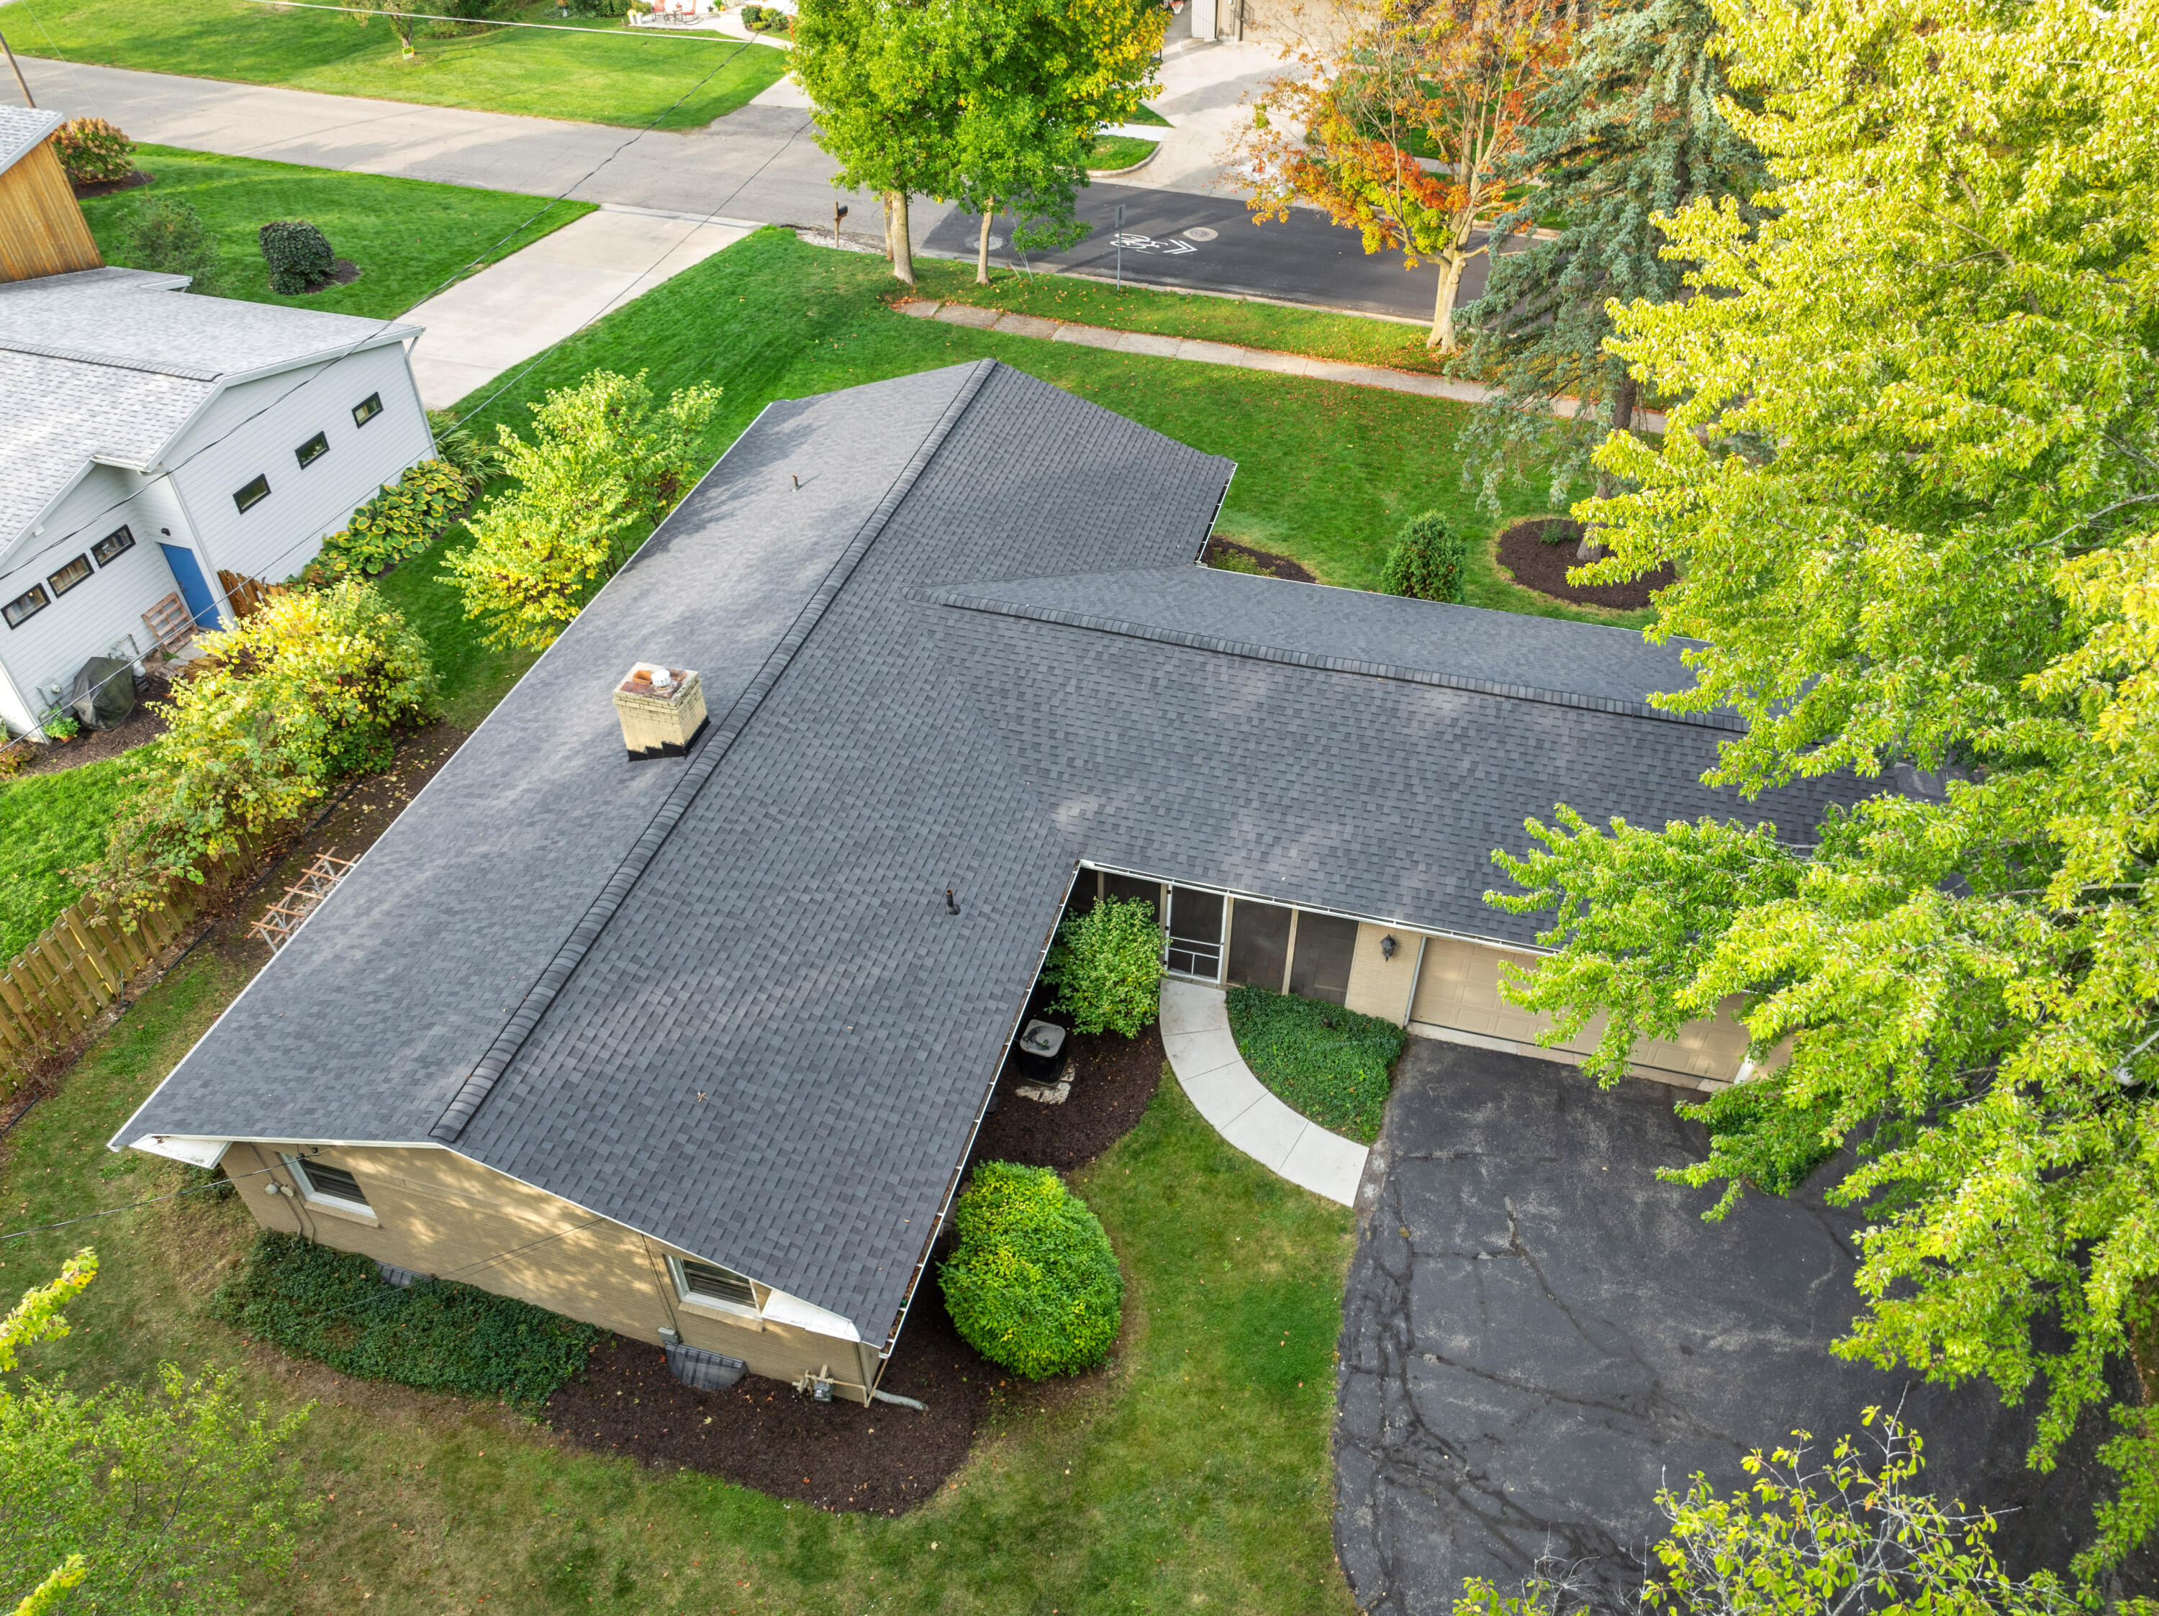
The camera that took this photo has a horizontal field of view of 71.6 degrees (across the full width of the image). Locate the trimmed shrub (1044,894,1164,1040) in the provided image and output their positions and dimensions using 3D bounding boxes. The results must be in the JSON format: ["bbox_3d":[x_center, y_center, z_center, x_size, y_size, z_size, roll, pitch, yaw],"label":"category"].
[{"bbox_3d":[0.355,2.443,22.804,1.850,2.100,1.900,0,42,0],"label":"trimmed shrub"}]

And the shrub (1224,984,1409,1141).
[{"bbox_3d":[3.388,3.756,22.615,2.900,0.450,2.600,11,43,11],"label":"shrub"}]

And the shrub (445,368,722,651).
[{"bbox_3d":[-9.972,-5.875,30.443,3.900,4.000,6.900,11,43,11],"label":"shrub"}]

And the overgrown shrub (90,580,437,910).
[{"bbox_3d":[-13.653,-1.117,25.625,3.200,3.400,7.000,11,43,11],"label":"overgrown shrub"}]

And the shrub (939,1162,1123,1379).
[{"bbox_3d":[-0.607,5.855,19.045,2.300,2.100,2.500,0,42,0],"label":"shrub"}]

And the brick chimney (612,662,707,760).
[{"bbox_3d":[-6.090,-1.339,21.940,1.040,1.270,0.900,11,43,11],"label":"brick chimney"}]

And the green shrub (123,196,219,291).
[{"bbox_3d":[-26.074,-16.165,43.132,2.100,2.350,2.100,11,43,11],"label":"green shrub"}]

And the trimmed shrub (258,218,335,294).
[{"bbox_3d":[-22.585,-15.894,43.201,1.750,1.900,1.750,11,43,11],"label":"trimmed shrub"}]

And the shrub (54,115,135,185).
[{"bbox_3d":[-32.549,-21.662,49.376,2.200,2.000,2.200,11,43,11],"label":"shrub"}]

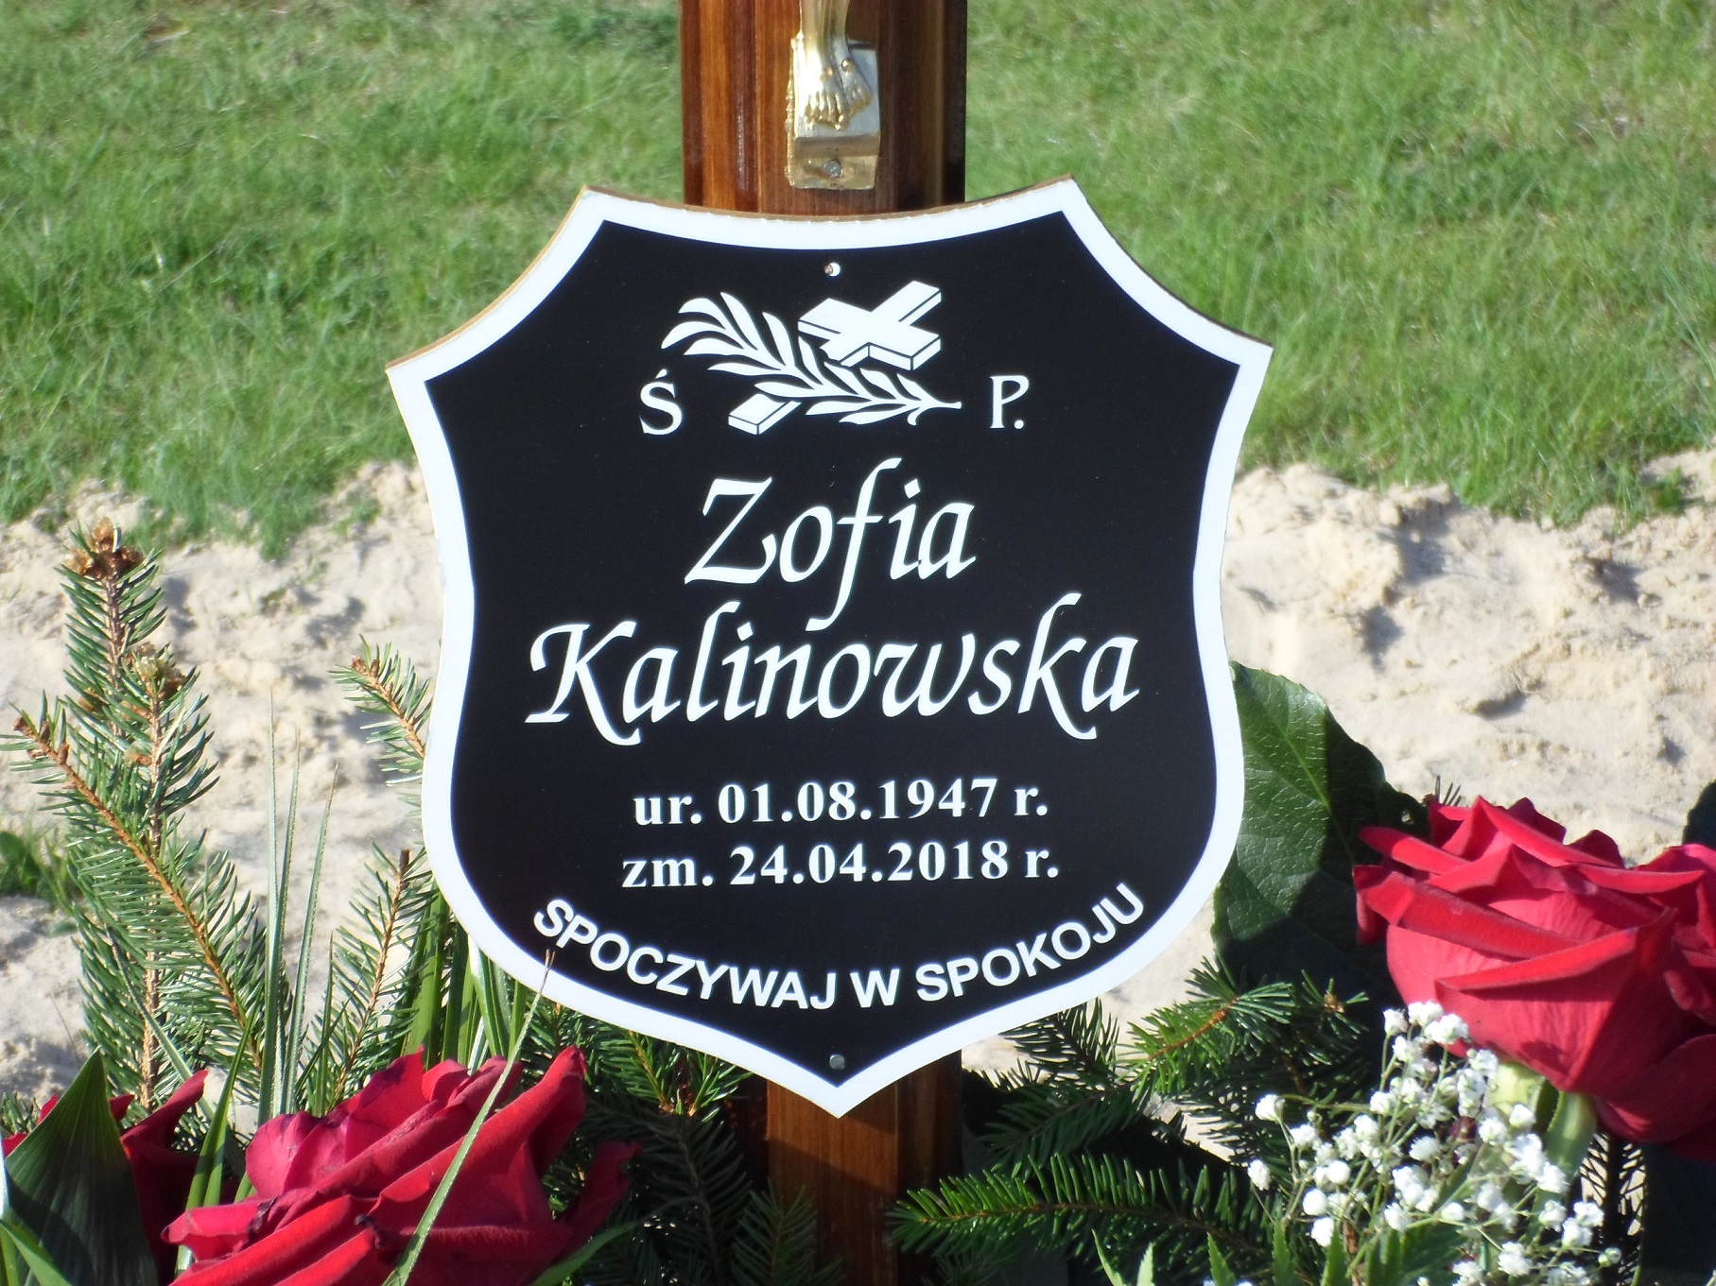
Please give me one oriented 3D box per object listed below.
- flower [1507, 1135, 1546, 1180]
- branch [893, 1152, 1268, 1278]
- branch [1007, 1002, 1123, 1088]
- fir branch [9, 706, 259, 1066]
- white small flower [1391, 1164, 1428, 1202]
[{"bbox_3d":[0.181,0.140,1.680,0.011,0.012,0.011,1,25,0],"label":"flower"},{"bbox_3d":[0.061,0.158,1.710,0.104,0.036,0.045,1,25,0],"label":"branch"},{"bbox_3d":[0.059,0.115,1.770,0.035,0.029,0.030,1,25,0],"label":"branch"},{"bbox_3d":[-0.202,0.069,1.730,0.042,0.118,0.035,-35,20,0],"label":"fir branch"},{"bbox_3d":[0.149,0.147,1.680,0.010,0.010,0.010,1,25,0],"label":"white small flower"}]

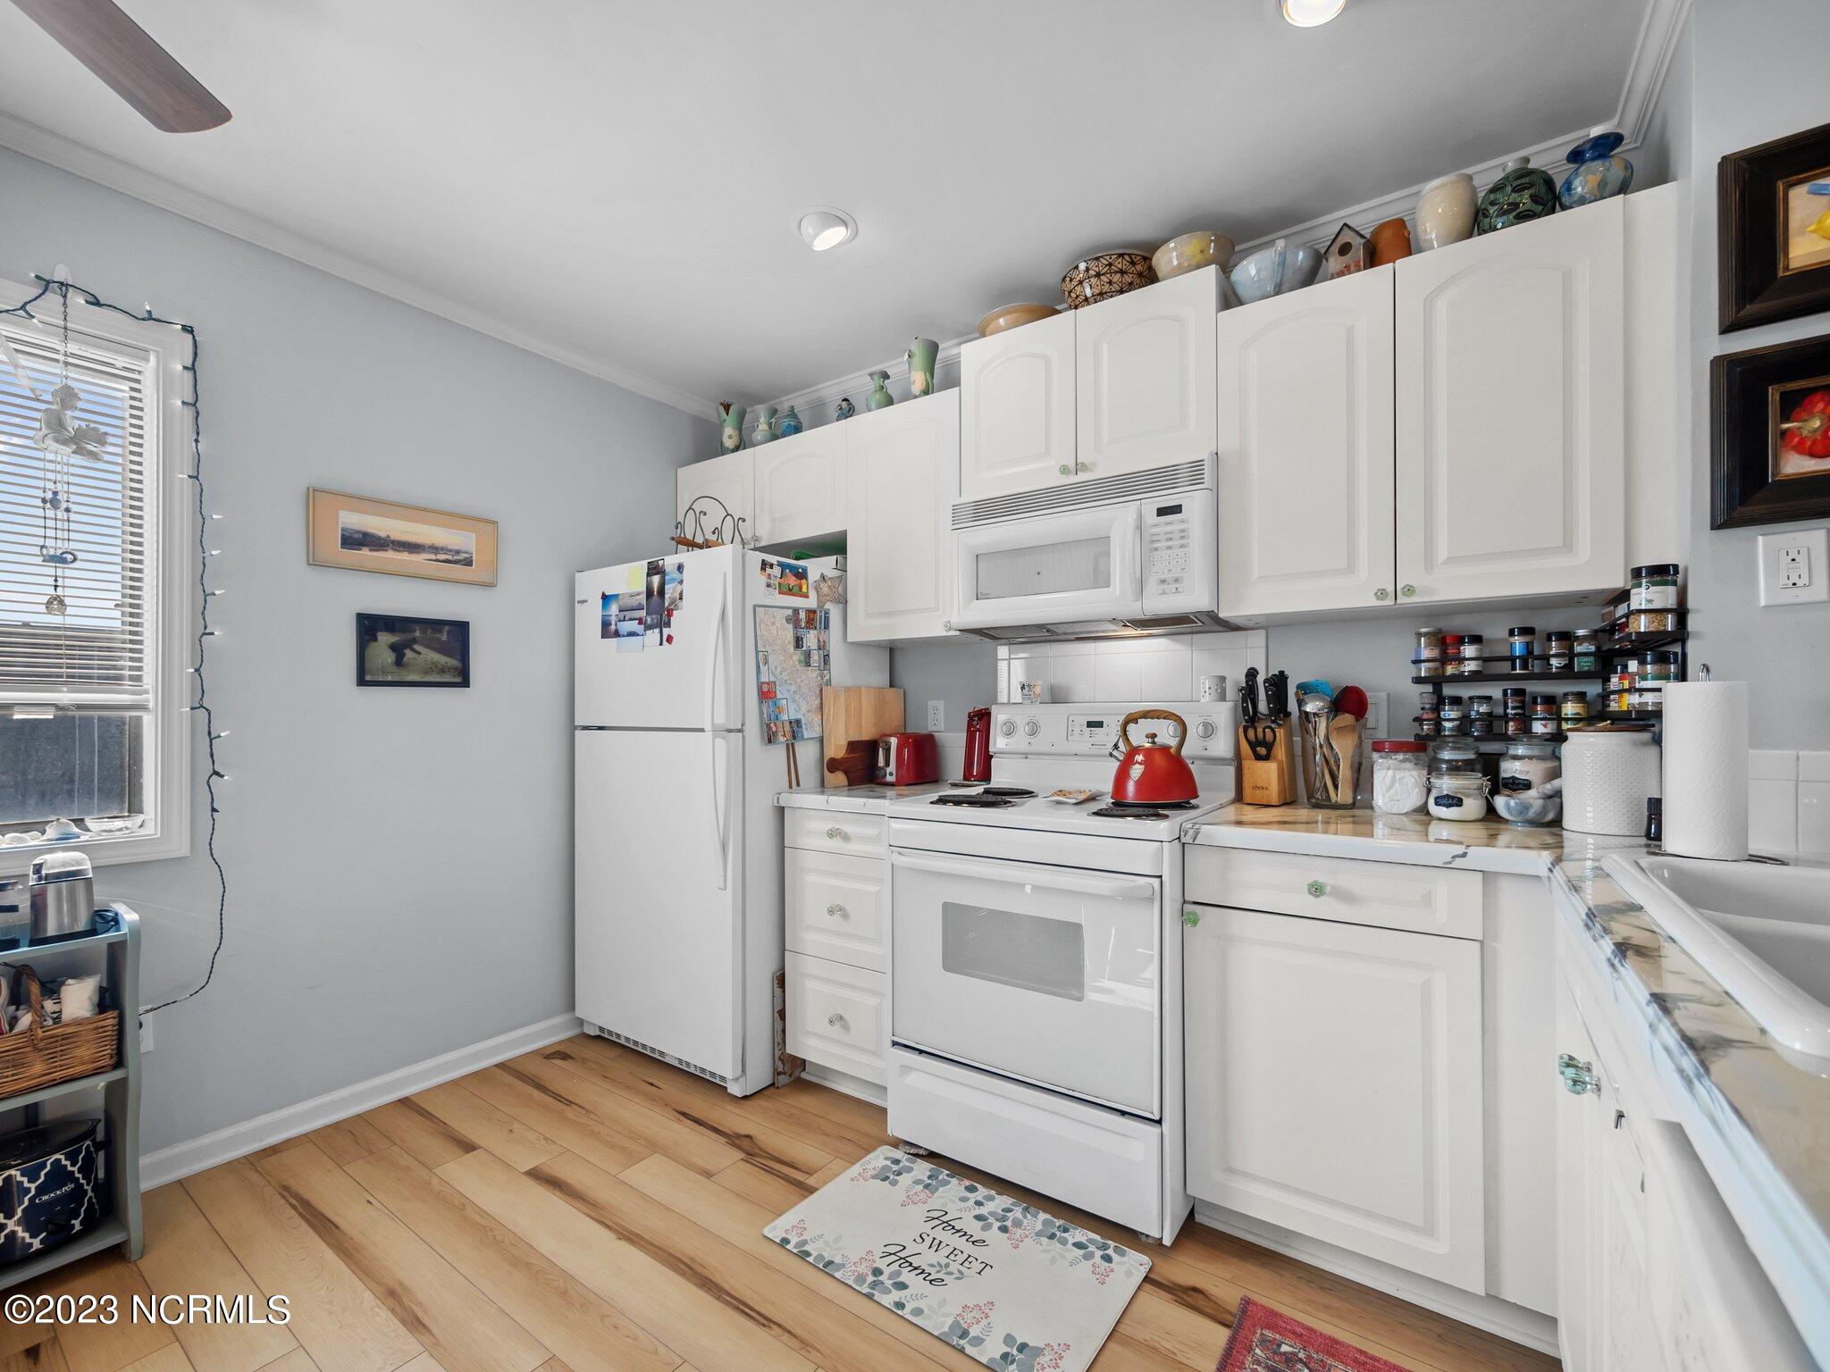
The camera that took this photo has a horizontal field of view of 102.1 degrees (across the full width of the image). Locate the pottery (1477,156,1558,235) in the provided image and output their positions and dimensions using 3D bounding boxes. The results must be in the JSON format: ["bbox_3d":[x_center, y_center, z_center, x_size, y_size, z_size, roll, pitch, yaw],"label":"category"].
[{"bbox_3d":[1.370,-1.093,1.681,0.146,0.222,0.146,-1,-2,34],"label":"pottery"}]

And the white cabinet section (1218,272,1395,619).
[{"bbox_3d":[1.046,-0.587,1.963,0.384,0.765,0.335,-1,-2,34],"label":"white cabinet section"}]

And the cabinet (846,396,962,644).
[{"bbox_3d":[0.048,-0.538,2.565,0.455,0.772,0.327,-1,-2,34],"label":"cabinet"}]

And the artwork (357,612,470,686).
[{"bbox_3d":[-1.558,-0.104,2.321,0.020,0.218,0.317,-1,-2,34],"label":"artwork"}]

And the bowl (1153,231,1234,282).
[{"bbox_3d":[0.762,-1.127,2.031,0.213,0.110,0.213,-1,-2,34],"label":"bowl"}]

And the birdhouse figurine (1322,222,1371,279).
[{"bbox_3d":[1.053,-1.026,1.792,0.096,0.155,0.072,-1,-2,43],"label":"birdhouse figurine"}]

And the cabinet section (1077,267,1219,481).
[{"bbox_3d":[0.725,-0.867,2.191,0.381,0.462,0.335,-1,-2,34],"label":"cabinet section"}]

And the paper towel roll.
[{"bbox_3d":[1.278,0.133,1.200,0.100,0.280,0.100,-1,-2,34],"label":"paper towel roll"}]

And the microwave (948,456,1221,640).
[{"bbox_3d":[0.530,-0.368,2.189,0.758,0.415,0.395,-1,-2,34],"label":"microwave"}]

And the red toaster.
[{"bbox_3d":[-0.026,0.254,2.613,0.145,0.180,0.200,-1,-2,39],"label":"red toaster"}]

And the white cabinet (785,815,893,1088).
[{"bbox_3d":[-0.050,0.813,2.462,0.450,0.865,0.625,-1,-2,34],"label":"white cabinet"}]

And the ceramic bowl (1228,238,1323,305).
[{"bbox_3d":[0.929,-1.015,1.913,0.223,0.135,0.223,-1,-2,34],"label":"ceramic bowl"}]

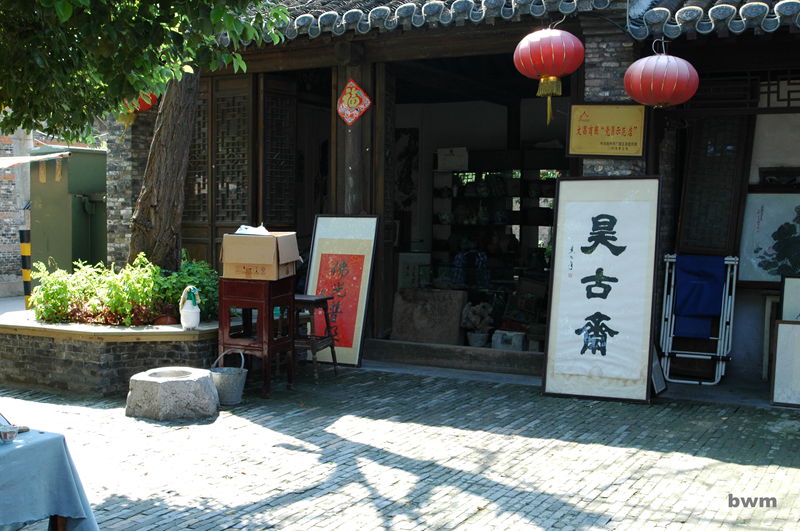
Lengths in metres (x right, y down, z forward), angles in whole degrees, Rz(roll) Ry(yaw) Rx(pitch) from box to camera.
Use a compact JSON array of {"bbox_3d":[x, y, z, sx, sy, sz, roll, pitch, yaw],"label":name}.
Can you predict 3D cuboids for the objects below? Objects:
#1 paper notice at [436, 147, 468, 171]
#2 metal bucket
[{"bbox_3d":[0.720,-1.446,12.668,0.440,0.300,0.030,2,4,27],"label":"paper notice"},{"bbox_3d":[-1.319,0.864,7.206,0.290,0.405,0.290,0,3,0],"label":"metal bucket"}]

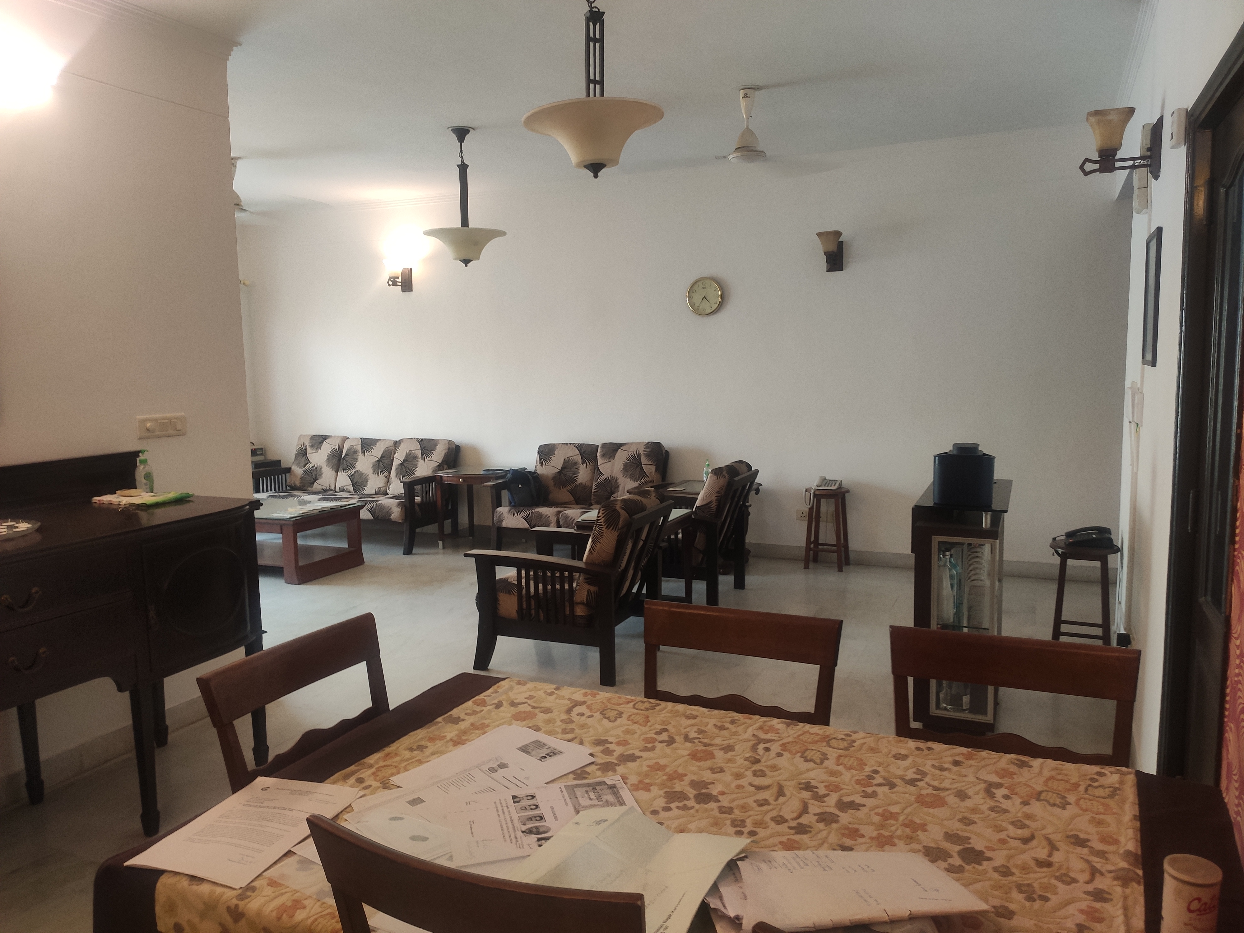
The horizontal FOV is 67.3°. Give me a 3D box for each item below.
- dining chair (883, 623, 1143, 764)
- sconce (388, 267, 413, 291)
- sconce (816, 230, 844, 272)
[{"bbox_3d":[0.671,0.820,1.671,0.460,0.930,0.510,2,7,24],"label":"dining chair"},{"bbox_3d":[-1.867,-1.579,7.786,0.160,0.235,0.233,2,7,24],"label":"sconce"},{"bbox_3d":[1.415,-1.454,6.309,0.175,0.252,0.233,2,7,24],"label":"sconce"}]

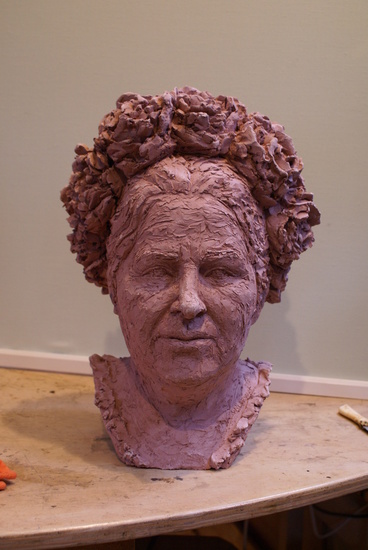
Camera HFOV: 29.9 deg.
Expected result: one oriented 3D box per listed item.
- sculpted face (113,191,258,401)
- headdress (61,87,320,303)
[{"bbox_3d":[0.002,0.025,0.812,0.171,0.242,0.148,2,6,-3],"label":"sculpted face"},{"bbox_3d":[0.009,-0.102,0.880,0.330,0.268,0.195,2,6,-3],"label":"headdress"}]

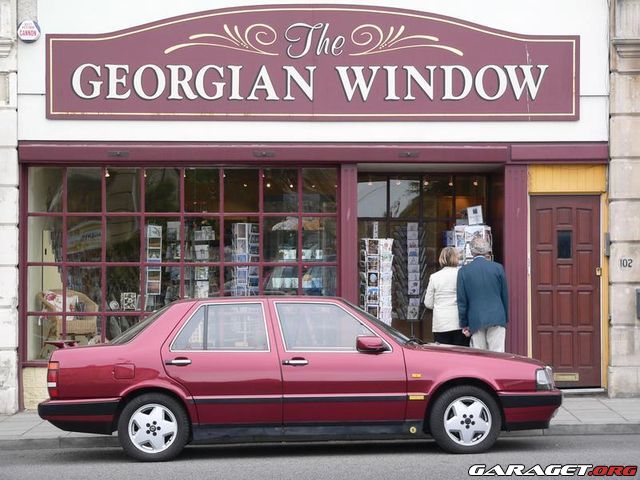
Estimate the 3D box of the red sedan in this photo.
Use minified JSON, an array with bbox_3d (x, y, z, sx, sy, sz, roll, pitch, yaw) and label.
[{"bbox_3d":[-0.191,1.162,16.759,4.590,1.380,1.770,-1,-1,0],"label":"red sedan"}]

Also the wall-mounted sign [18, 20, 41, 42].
[{"bbox_3d":[-3.073,-2.206,19.950,0.233,0.233,0.080,0,-1,0],"label":"wall-mounted sign"}]

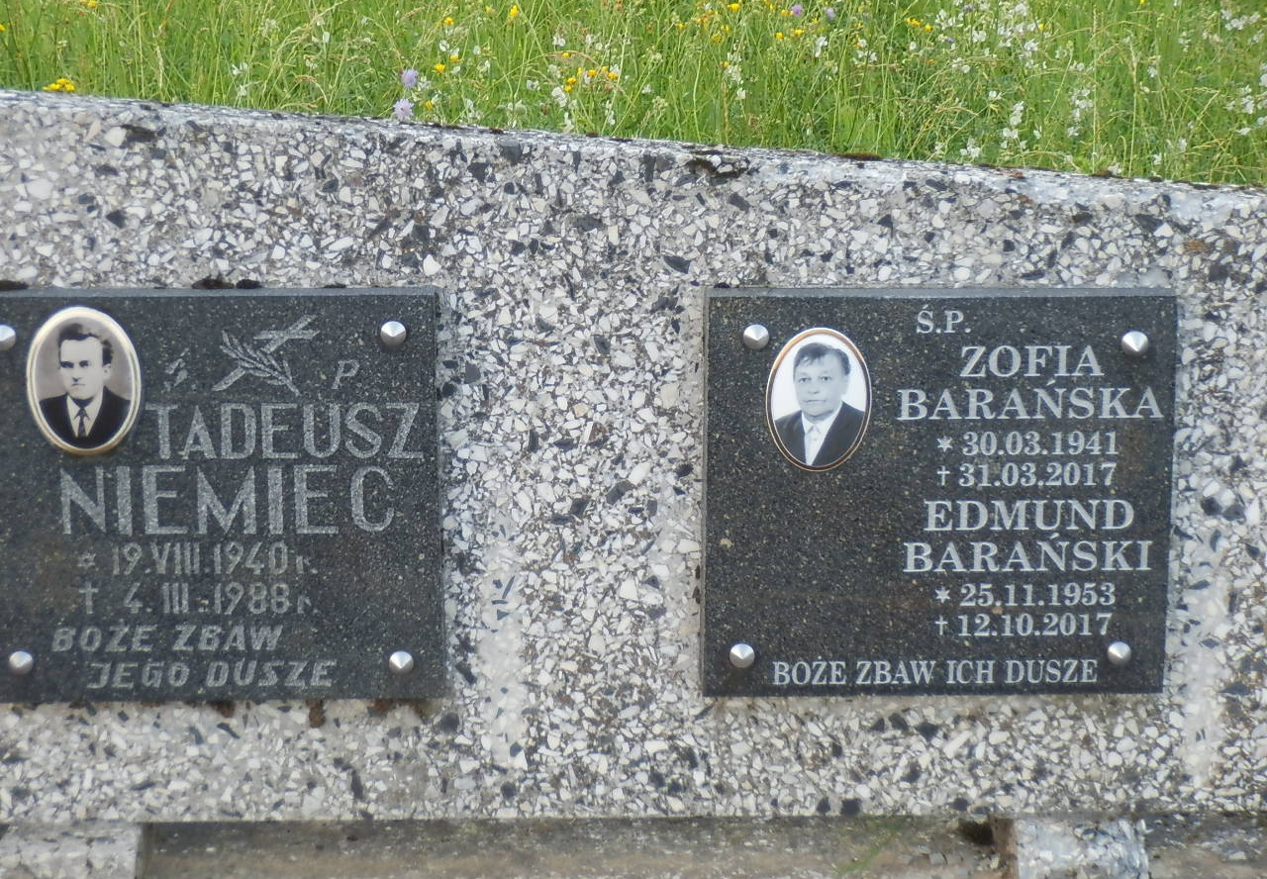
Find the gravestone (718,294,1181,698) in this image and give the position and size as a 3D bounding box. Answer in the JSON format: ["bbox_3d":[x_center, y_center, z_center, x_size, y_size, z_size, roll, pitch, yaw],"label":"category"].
[{"bbox_3d":[0.200,0.036,2.322,0.306,0.268,0.029,0,12,-3],"label":"gravestone"}]

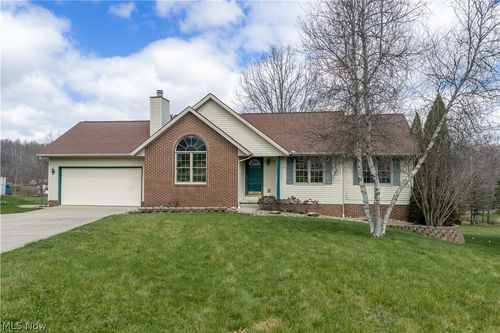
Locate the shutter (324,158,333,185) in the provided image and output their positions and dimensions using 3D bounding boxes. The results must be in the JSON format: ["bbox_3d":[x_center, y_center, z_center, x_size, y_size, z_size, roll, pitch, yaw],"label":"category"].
[{"bbox_3d":[4.021,0.261,19.860,0.370,1.360,0.045,0,-1,8],"label":"shutter"}]

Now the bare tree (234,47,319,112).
[{"bbox_3d":[2.566,-4.119,37.838,8.600,15.620,8.400,0,-1,8],"label":"bare tree"}]

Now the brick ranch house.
[{"bbox_3d":[-1.161,-0.890,24.165,20.330,7.230,10.290,0,-1,8],"label":"brick ranch house"}]

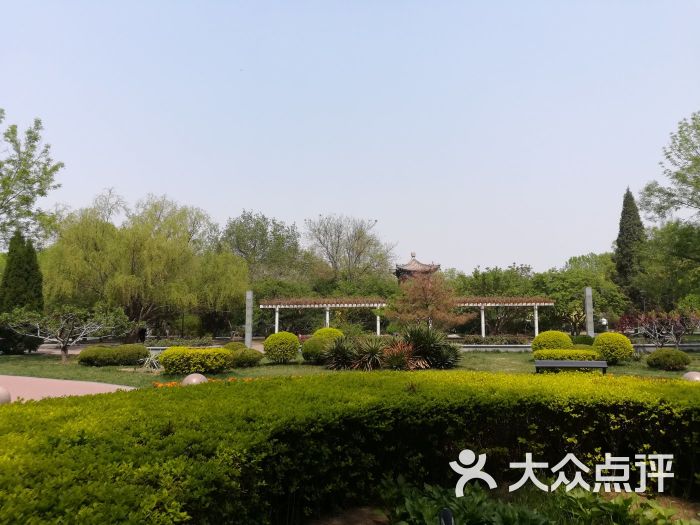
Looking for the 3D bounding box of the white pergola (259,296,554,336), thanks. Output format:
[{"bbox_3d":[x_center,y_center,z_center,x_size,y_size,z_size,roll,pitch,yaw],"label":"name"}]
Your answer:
[{"bbox_3d":[4.200,4.162,38.778,21.400,3.231,2.300,0,-6,3],"label":"white pergola"}]

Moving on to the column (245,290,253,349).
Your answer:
[{"bbox_3d":[-5.004,2.956,26.000,0.290,2.980,0.290,-1,-6,7],"label":"column"}]

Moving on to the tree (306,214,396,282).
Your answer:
[{"bbox_3d":[-0.055,1.524,58.000,9.400,12.800,9.000,-1,-6,7],"label":"tree"}]

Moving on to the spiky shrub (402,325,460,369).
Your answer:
[{"bbox_3d":[2.625,2.684,16.908,1.800,1.372,1.650,0,-6,0],"label":"spiky shrub"}]

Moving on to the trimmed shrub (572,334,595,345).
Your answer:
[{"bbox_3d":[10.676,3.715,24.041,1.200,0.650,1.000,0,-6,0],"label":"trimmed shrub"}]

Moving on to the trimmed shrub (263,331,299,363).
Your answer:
[{"bbox_3d":[-2.417,2.961,18.288,1.250,1.120,1.220,0,-6,0],"label":"trimmed shrub"}]

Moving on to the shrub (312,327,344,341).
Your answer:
[{"bbox_3d":[-0.799,3.092,19.981,1.280,1.235,1.280,0,-6,0],"label":"shrub"}]

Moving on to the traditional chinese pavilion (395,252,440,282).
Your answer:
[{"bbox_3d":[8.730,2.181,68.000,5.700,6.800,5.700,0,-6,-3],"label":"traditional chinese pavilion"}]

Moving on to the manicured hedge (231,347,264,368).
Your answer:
[{"bbox_3d":[-3.392,3.071,17.070,1.220,0.640,1.100,0,-6,0],"label":"manicured hedge"}]

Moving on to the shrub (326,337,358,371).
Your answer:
[{"bbox_3d":[-0.289,2.924,16.900,1.000,1.000,1.000,-1,-6,7],"label":"shrub"}]

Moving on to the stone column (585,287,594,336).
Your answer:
[{"bbox_3d":[10.946,2.645,24.000,0.290,3.000,0.290,-1,-6,7],"label":"stone column"}]

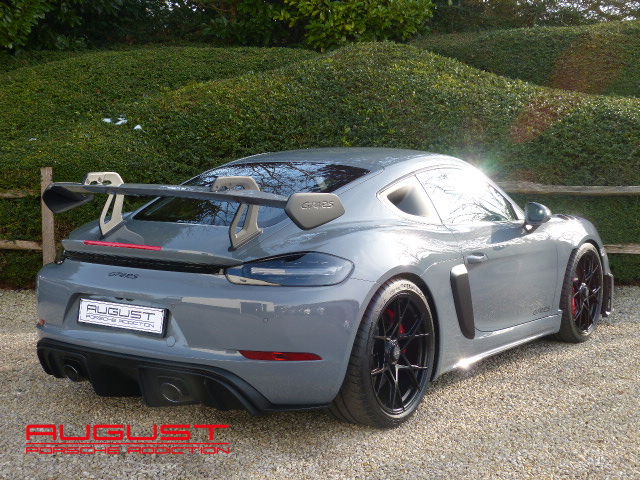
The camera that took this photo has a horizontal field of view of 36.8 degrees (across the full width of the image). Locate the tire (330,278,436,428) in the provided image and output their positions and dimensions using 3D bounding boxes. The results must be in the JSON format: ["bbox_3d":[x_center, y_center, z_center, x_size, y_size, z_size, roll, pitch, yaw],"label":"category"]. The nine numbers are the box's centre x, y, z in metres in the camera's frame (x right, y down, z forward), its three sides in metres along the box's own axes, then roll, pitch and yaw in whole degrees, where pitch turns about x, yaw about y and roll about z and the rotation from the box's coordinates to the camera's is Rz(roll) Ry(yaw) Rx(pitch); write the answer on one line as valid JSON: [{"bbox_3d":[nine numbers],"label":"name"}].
[{"bbox_3d":[0.257,0.503,4.434,0.305,0.685,0.685,4,6,35],"label":"tire"}]

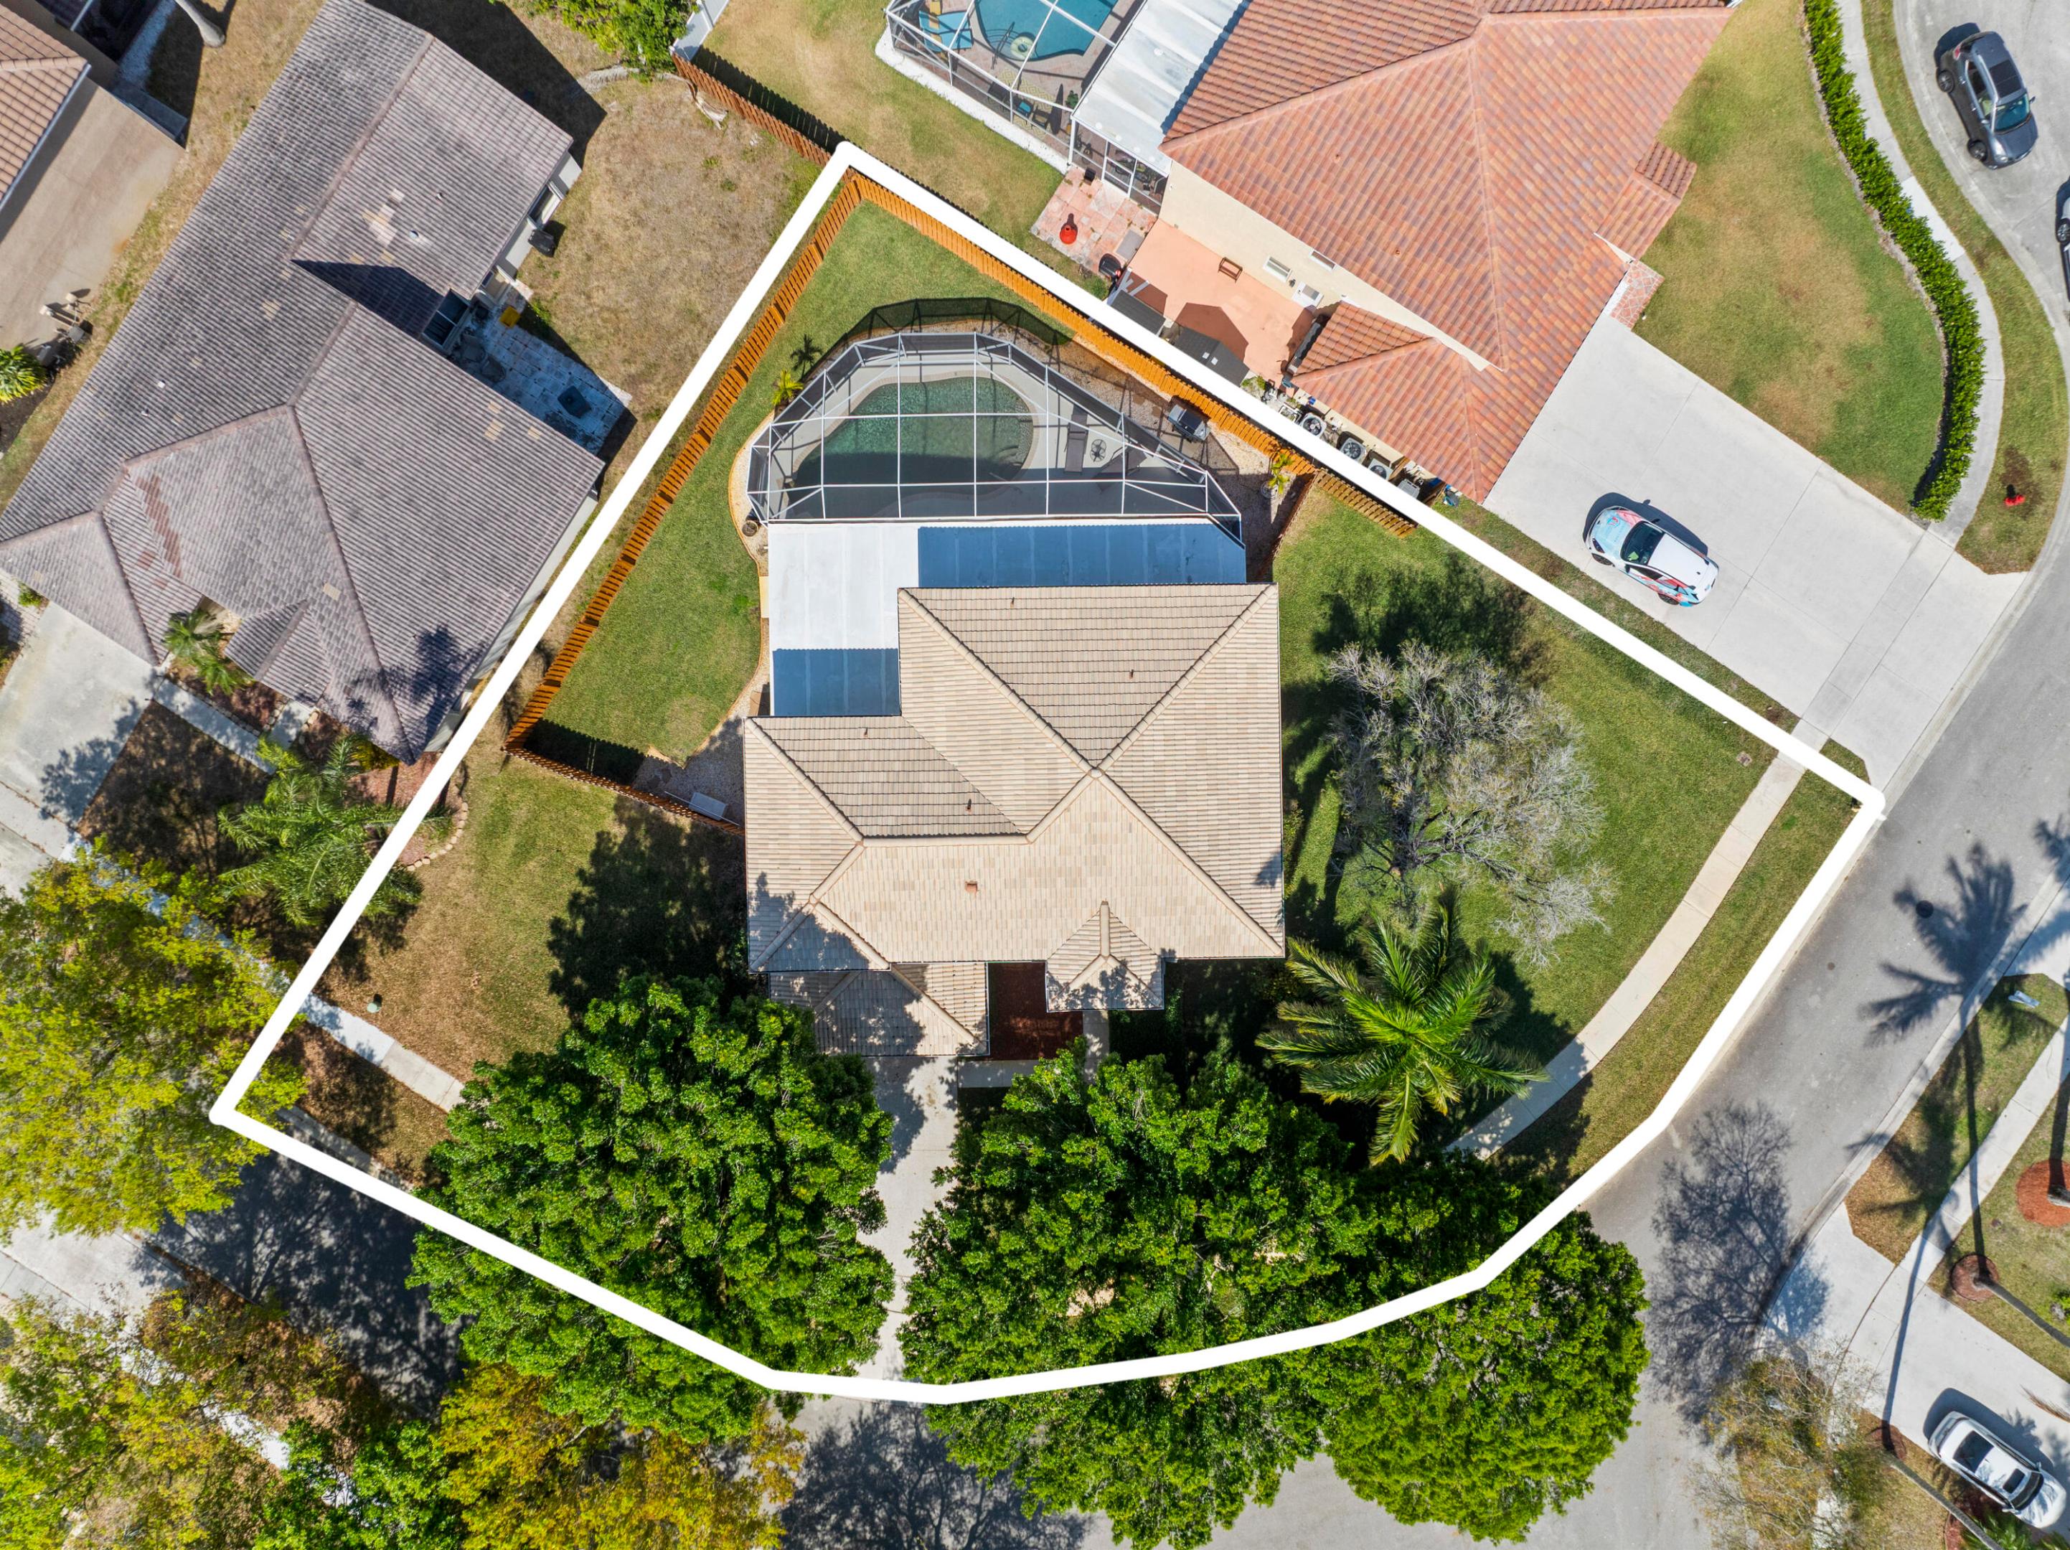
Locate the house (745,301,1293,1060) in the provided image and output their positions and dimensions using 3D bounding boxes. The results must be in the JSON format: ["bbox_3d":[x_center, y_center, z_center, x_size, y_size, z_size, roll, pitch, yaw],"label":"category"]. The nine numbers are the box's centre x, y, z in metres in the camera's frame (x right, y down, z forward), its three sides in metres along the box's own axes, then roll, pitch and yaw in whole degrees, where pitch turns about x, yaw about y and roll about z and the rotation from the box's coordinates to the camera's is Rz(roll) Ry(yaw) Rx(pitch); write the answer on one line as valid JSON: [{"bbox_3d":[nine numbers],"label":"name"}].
[{"bbox_3d":[-0.595,-2.671,46.973,16.884,8.114,24.394,-1,90,0],"label":"house"}]

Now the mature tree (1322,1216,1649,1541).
[{"bbox_3d":[13.709,18.144,46.066,10.483,9.878,10.987,0,90,0],"label":"mature tree"}]

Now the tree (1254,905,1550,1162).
[{"bbox_3d":[10.080,7.157,44.554,7.762,12.802,6.955,0,90,0],"label":"tree"}]

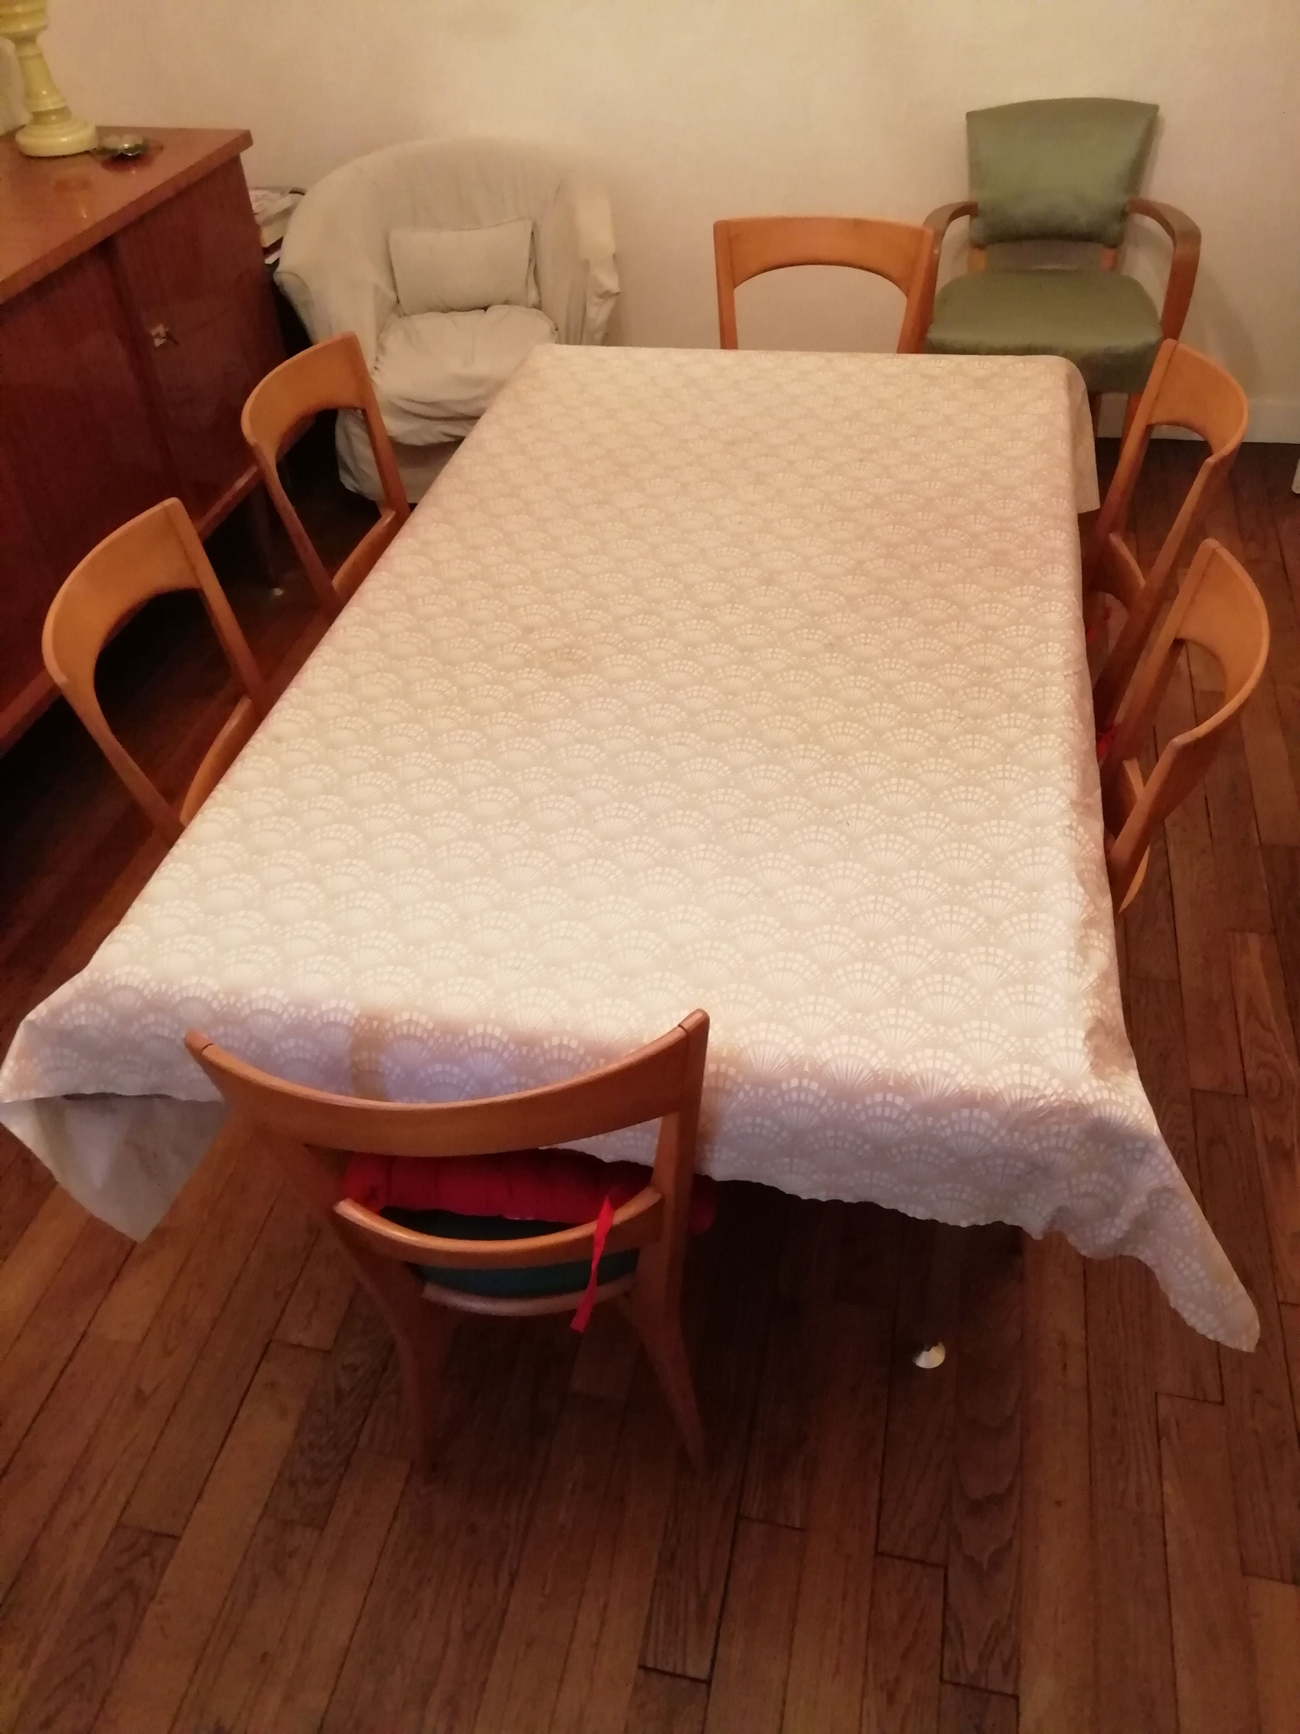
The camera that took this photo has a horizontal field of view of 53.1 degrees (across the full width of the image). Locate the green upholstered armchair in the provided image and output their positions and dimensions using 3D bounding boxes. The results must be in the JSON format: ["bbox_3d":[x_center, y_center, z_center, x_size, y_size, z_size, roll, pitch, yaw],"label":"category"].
[{"bbox_3d":[0.947,-1.312,3.129,0.580,0.840,0.550,6,43,11],"label":"green upholstered armchair"}]

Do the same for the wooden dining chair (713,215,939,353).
[{"bbox_3d":[0.304,-0.797,2.631,0.435,0.820,0.500,9,44,14],"label":"wooden dining chair"}]

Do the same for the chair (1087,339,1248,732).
[{"bbox_3d":[0.608,-0.364,2.126,0.500,0.820,0.435,4,43,9],"label":"chair"}]

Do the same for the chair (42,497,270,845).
[{"bbox_3d":[-0.454,-0.053,1.874,0.500,0.820,0.435,-1,42,4],"label":"chair"}]

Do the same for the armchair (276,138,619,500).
[{"bbox_3d":[-0.470,-1.407,3.400,0.850,0.780,0.690,-2,42,3],"label":"armchair"}]

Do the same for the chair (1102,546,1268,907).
[{"bbox_3d":[0.445,0.020,1.715,0.500,0.820,0.435,13,45,18],"label":"chair"}]

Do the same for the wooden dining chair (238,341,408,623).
[{"bbox_3d":[-0.349,-0.437,2.289,0.500,0.820,0.435,6,43,11],"label":"wooden dining chair"}]

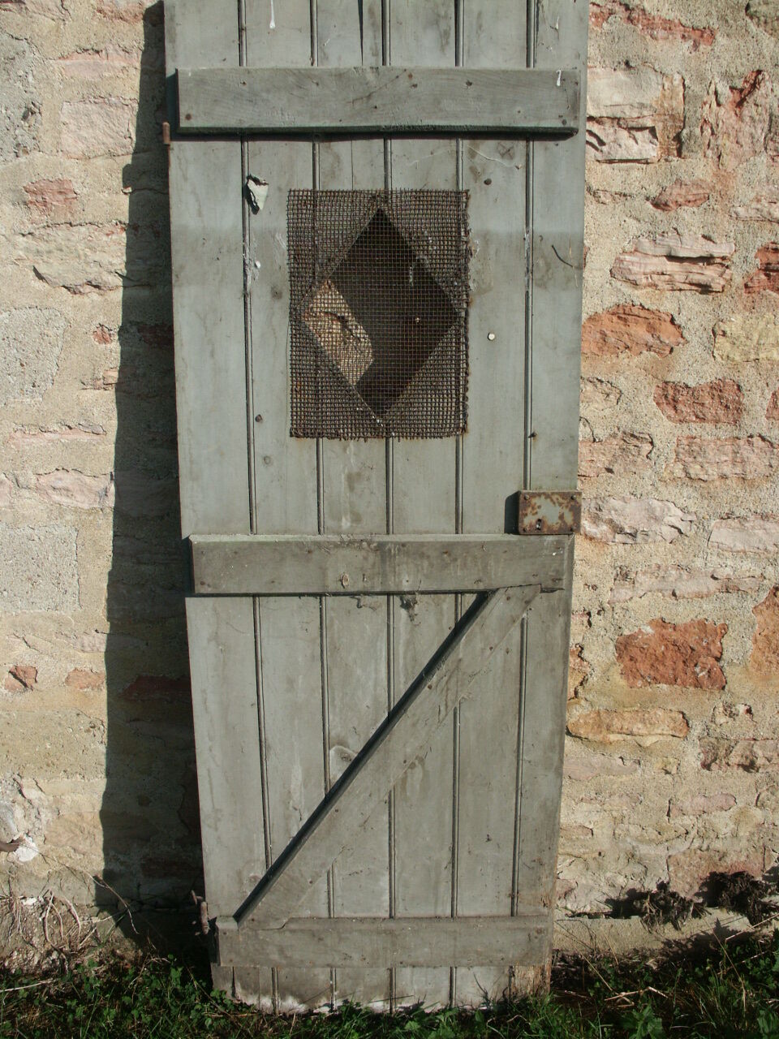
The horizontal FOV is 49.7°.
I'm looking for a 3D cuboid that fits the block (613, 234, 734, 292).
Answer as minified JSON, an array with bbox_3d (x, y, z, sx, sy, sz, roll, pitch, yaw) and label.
[{"bbox_3d":[0.547,-0.506,1.662,0.235,0.108,0.090,0,17,0],"label":"block"}]

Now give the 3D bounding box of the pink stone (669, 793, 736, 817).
[{"bbox_3d":[0.733,0.660,1.999,0.156,0.066,0.060,0,17,0],"label":"pink stone"}]

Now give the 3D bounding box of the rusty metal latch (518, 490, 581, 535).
[{"bbox_3d":[0.308,-0.014,1.621,0.121,0.082,0.024,0,11,0],"label":"rusty metal latch"}]

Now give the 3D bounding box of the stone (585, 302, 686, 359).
[{"bbox_3d":[0.469,-0.384,1.699,0.221,0.103,0.090,0,17,0],"label":"stone"}]

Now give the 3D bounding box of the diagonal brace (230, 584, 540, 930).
[{"bbox_3d":[-0.007,0.496,1.717,0.089,0.962,0.027,36,9,-6],"label":"diagonal brace"}]

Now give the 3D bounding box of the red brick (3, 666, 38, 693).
[{"bbox_3d":[-0.823,0.345,1.904,0.076,0.068,0.060,0,17,0],"label":"red brick"}]

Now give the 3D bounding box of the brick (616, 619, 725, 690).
[{"bbox_3d":[0.624,0.283,1.906,0.248,0.169,0.100,0,17,0],"label":"brick"}]

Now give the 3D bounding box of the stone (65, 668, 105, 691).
[{"bbox_3d":[-0.677,0.347,1.904,0.092,0.056,0.060,0,17,0],"label":"stone"}]

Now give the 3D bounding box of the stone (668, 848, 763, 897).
[{"bbox_3d":[0.785,0.837,2.068,0.231,0.140,0.090,0,17,0],"label":"stone"}]

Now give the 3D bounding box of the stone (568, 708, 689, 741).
[{"bbox_3d":[0.543,0.454,1.947,0.273,0.083,0.080,0,17,0],"label":"stone"}]

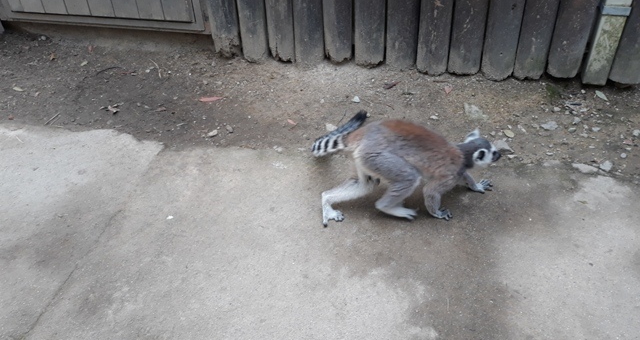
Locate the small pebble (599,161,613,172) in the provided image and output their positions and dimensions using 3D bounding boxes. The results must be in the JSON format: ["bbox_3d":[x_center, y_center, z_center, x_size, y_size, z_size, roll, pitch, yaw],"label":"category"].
[{"bbox_3d":[0.947,-0.012,1.656,0.047,0.023,0.040,-2,33,1],"label":"small pebble"}]

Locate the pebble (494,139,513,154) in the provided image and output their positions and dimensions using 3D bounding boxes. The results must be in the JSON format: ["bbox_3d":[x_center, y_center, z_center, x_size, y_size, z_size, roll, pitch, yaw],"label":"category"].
[{"bbox_3d":[0.655,-0.084,1.790,0.068,0.030,0.055,-2,33,1],"label":"pebble"}]

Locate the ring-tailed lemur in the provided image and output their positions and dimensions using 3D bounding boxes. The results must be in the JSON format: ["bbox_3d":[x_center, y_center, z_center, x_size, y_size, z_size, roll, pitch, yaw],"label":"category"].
[{"bbox_3d":[0.267,-0.012,1.425,0.590,0.340,0.210,-10,34,-11],"label":"ring-tailed lemur"}]

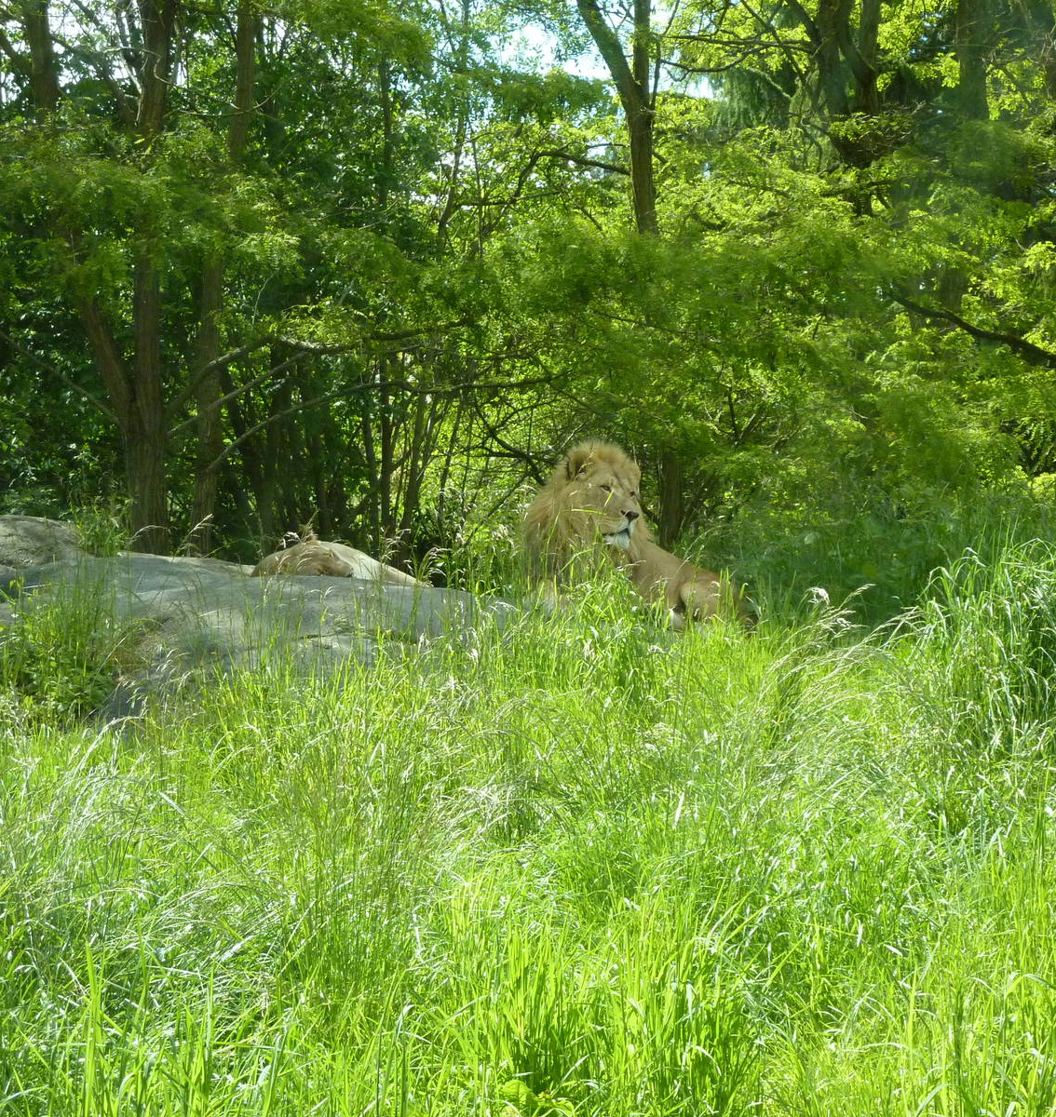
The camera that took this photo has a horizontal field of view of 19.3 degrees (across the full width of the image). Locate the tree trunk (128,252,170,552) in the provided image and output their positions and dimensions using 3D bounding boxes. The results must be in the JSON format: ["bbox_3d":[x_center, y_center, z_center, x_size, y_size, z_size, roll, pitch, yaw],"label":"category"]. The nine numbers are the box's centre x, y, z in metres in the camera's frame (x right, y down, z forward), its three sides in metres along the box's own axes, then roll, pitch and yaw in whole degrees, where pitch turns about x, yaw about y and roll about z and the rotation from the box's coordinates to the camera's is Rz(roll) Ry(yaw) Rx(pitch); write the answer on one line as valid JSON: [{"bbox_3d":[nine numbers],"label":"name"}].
[{"bbox_3d":[-2.506,-1.036,20.500,0.280,2.000,0.280,0,2,0],"label":"tree trunk"}]

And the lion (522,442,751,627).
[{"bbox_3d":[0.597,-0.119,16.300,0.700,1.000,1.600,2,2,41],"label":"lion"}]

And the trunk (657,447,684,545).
[{"bbox_3d":[0.943,-0.412,20.500,0.180,0.680,0.180,0,2,0],"label":"trunk"}]

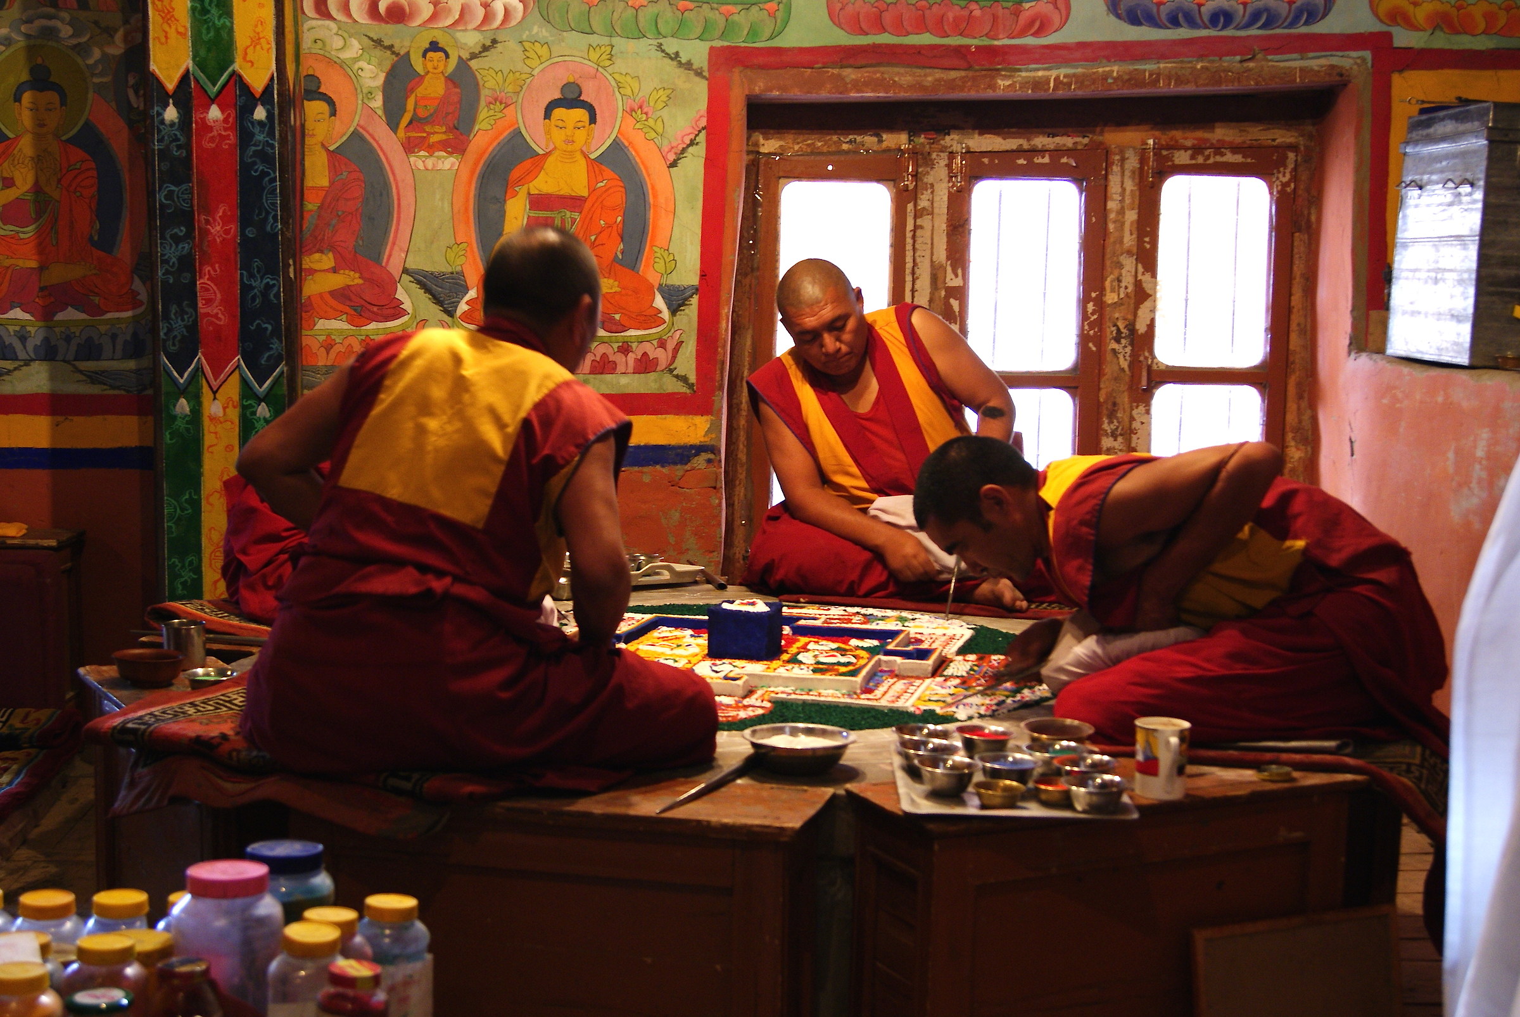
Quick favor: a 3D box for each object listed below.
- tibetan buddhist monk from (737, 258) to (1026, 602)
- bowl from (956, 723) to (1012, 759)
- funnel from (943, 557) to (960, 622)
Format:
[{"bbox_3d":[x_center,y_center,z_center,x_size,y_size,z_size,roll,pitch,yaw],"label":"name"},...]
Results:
[{"bbox_3d":[0.298,-0.182,4.662,0.660,0.710,0.550,2,7,10],"label":"tibetan buddhist monk"},{"bbox_3d":[0.330,0.345,3.235,0.077,0.035,0.077,1,7,0],"label":"bowl"},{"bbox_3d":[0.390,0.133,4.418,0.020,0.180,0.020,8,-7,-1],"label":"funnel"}]

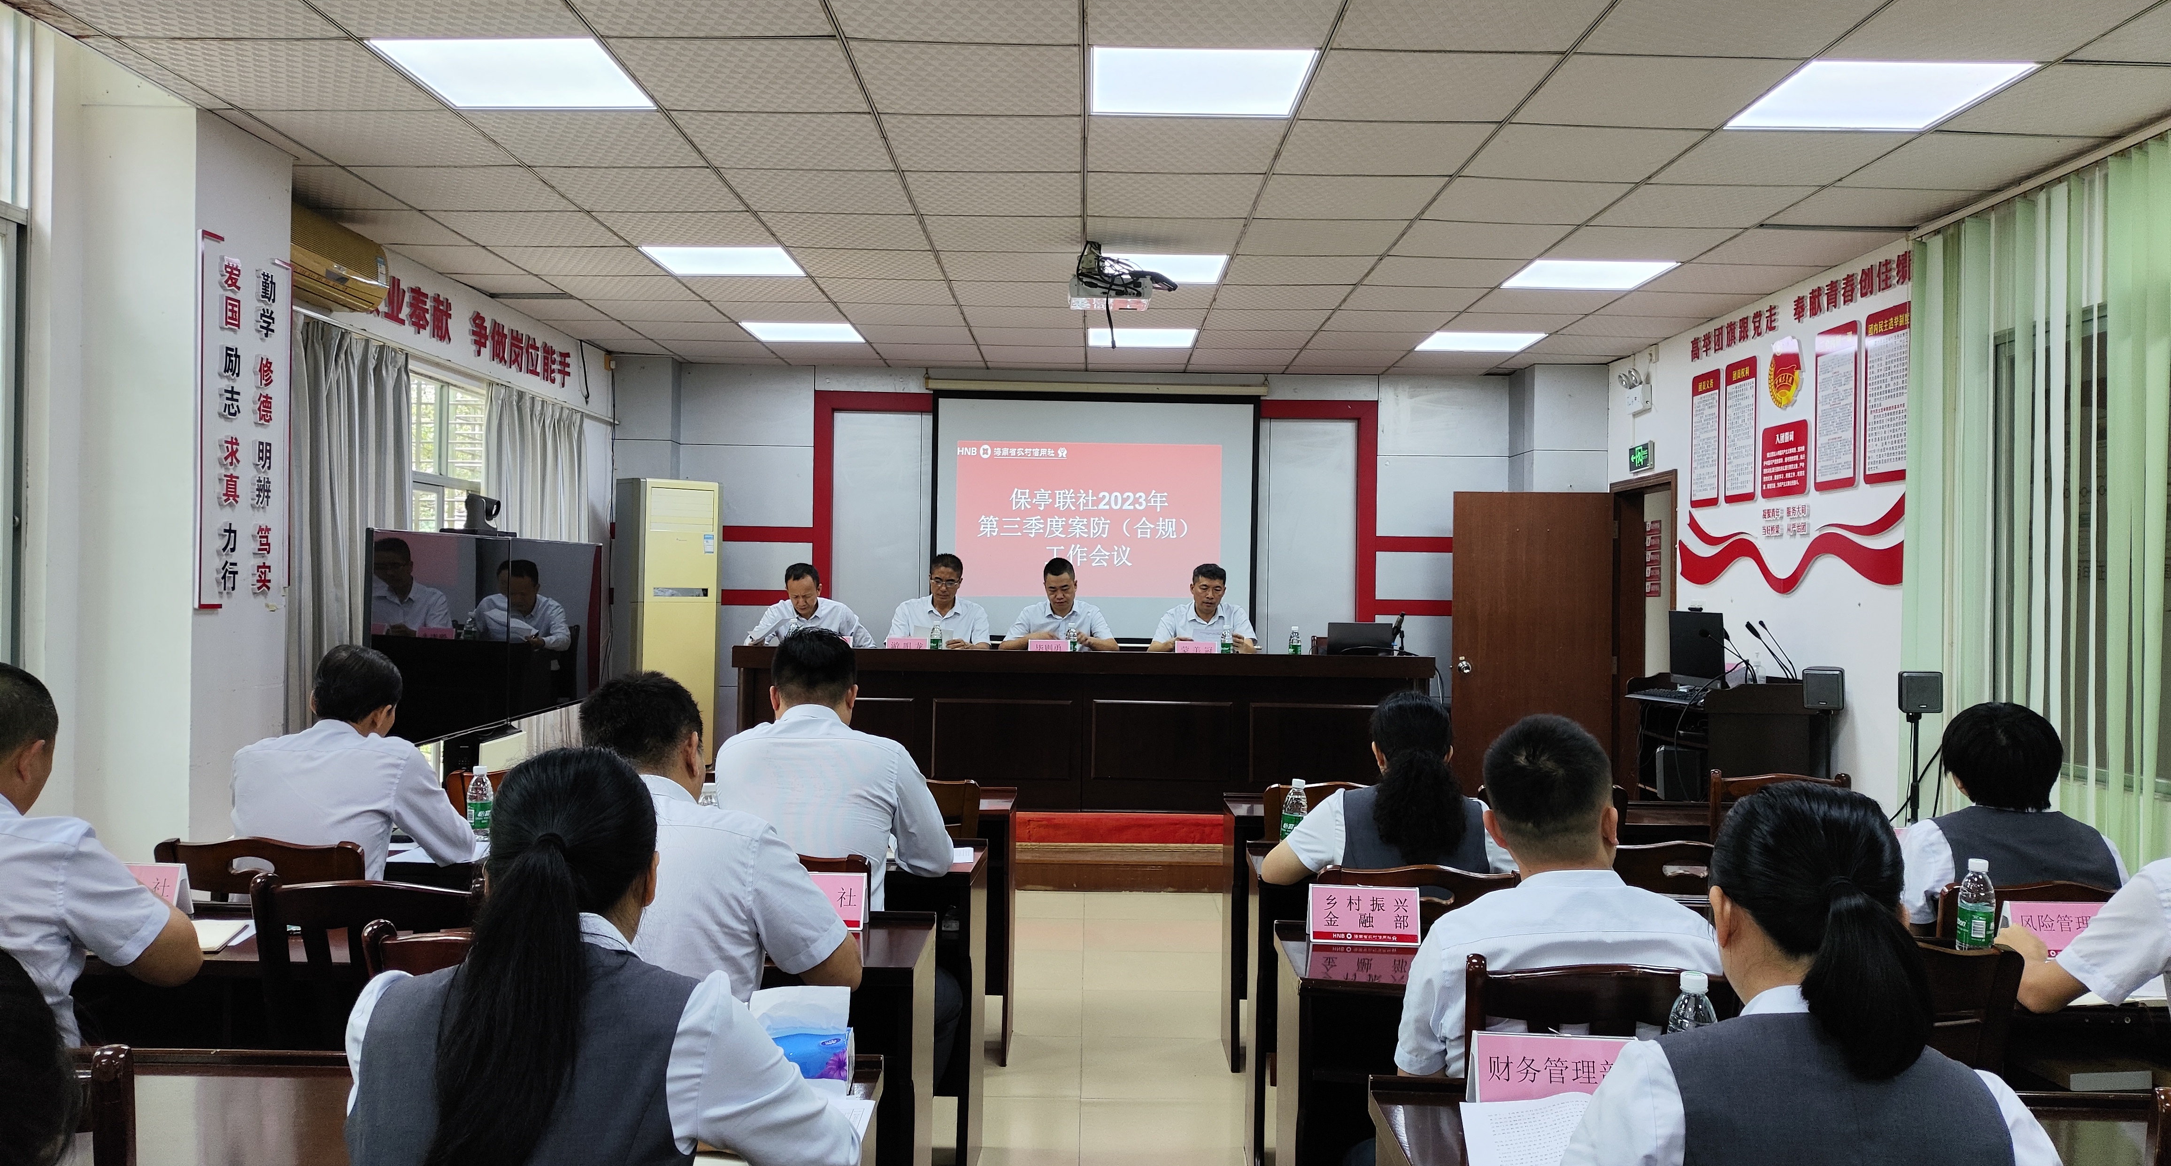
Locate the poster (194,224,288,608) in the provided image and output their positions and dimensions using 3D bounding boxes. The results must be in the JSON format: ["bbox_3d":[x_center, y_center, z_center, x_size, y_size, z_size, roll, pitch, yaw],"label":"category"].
[{"bbox_3d":[-2.595,-0.480,4.645,0.030,1.110,0.510,1,0,0],"label":"poster"}]

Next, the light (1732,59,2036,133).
[{"bbox_3d":[2.096,-1.303,4.004,0.600,0.050,0.585,1,0,0],"label":"light"}]

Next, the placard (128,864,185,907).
[{"bbox_3d":[-1.830,0.587,2.877,0.210,0.106,0.080,1,0,0],"label":"placard"}]

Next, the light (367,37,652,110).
[{"bbox_3d":[-1.522,-1.382,4.056,0.595,0.040,0.575,1,0,0],"label":"light"}]

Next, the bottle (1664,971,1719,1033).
[{"bbox_3d":[0.760,0.605,1.893,0.066,0.234,0.066,1,0,0],"label":"bottle"}]

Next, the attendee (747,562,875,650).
[{"bbox_3d":[-1.490,0.516,8.150,0.660,1.230,0.700,1,0,0],"label":"attendee"}]

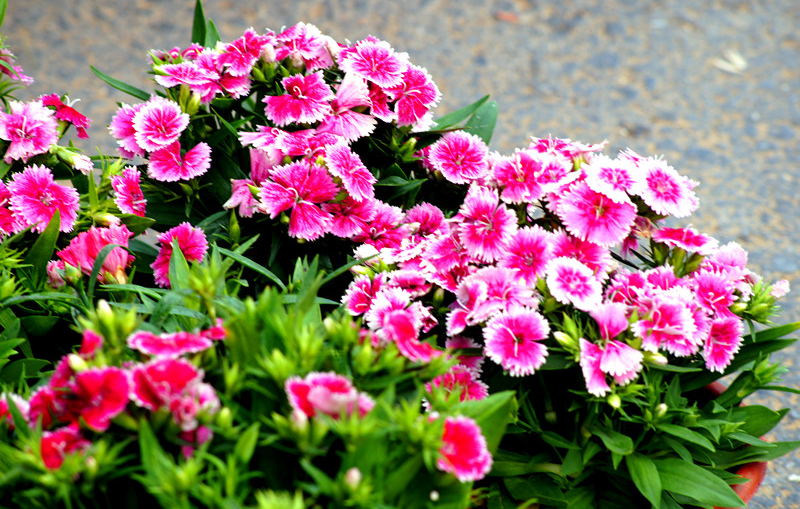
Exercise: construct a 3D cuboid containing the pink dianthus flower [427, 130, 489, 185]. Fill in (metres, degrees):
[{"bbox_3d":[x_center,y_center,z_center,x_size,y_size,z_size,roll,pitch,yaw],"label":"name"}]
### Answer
[{"bbox_3d":[0.032,-0.055,2.620,0.035,0.014,0.034,-8,64,-10],"label":"pink dianthus flower"}]

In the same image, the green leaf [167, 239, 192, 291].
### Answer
[{"bbox_3d":[-0.114,0.005,2.400,0.011,0.029,0.006,-2,21,-6],"label":"green leaf"}]

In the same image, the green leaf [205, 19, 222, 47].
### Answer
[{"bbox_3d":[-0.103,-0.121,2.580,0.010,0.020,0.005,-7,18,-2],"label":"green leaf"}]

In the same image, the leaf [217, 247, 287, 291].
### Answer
[{"bbox_3d":[-0.081,0.008,2.540,0.048,0.009,0.008,32,29,-18],"label":"leaf"}]

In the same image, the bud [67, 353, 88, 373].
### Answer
[{"bbox_3d":[-0.156,0.053,2.260,0.006,0.013,0.006,-54,19,-20],"label":"bud"}]

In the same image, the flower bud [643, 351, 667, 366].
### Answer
[{"bbox_3d":[0.133,0.054,2.410,0.013,0.006,0.006,15,-4,15],"label":"flower bud"}]

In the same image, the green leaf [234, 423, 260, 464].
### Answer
[{"bbox_3d":[-0.078,0.097,2.380,0.009,0.005,0.023,26,84,21],"label":"green leaf"}]

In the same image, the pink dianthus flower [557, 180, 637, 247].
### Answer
[{"bbox_3d":[0.104,-0.021,2.470,0.042,0.016,0.038,-1,66,3],"label":"pink dianthus flower"}]

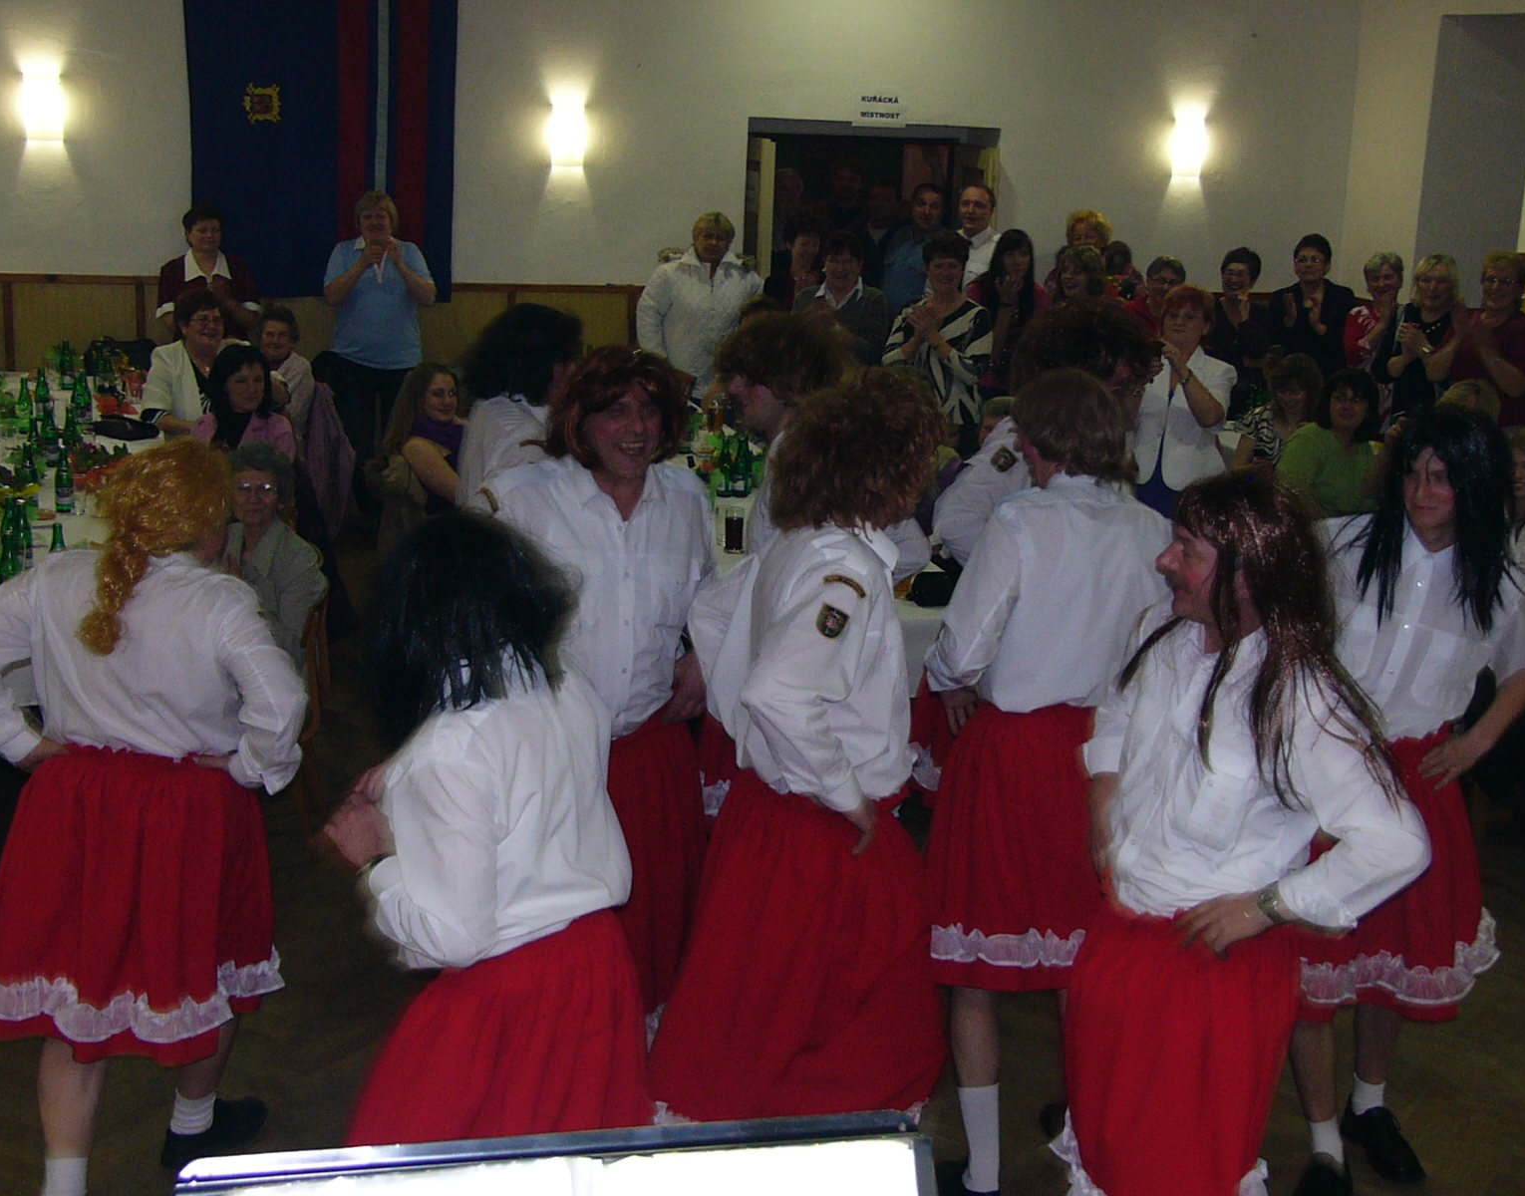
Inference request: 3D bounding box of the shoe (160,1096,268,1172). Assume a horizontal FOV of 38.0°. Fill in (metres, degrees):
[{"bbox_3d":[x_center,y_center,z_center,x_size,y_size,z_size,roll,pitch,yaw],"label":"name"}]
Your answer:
[{"bbox_3d":[-1.210,1.163,4.951,0.110,0.110,0.290,14,18,40],"label":"shoe"}]

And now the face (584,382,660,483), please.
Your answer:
[{"bbox_3d":[-0.270,-0.320,4.290,0.150,0.200,0.140,-4,16,-21],"label":"face"}]

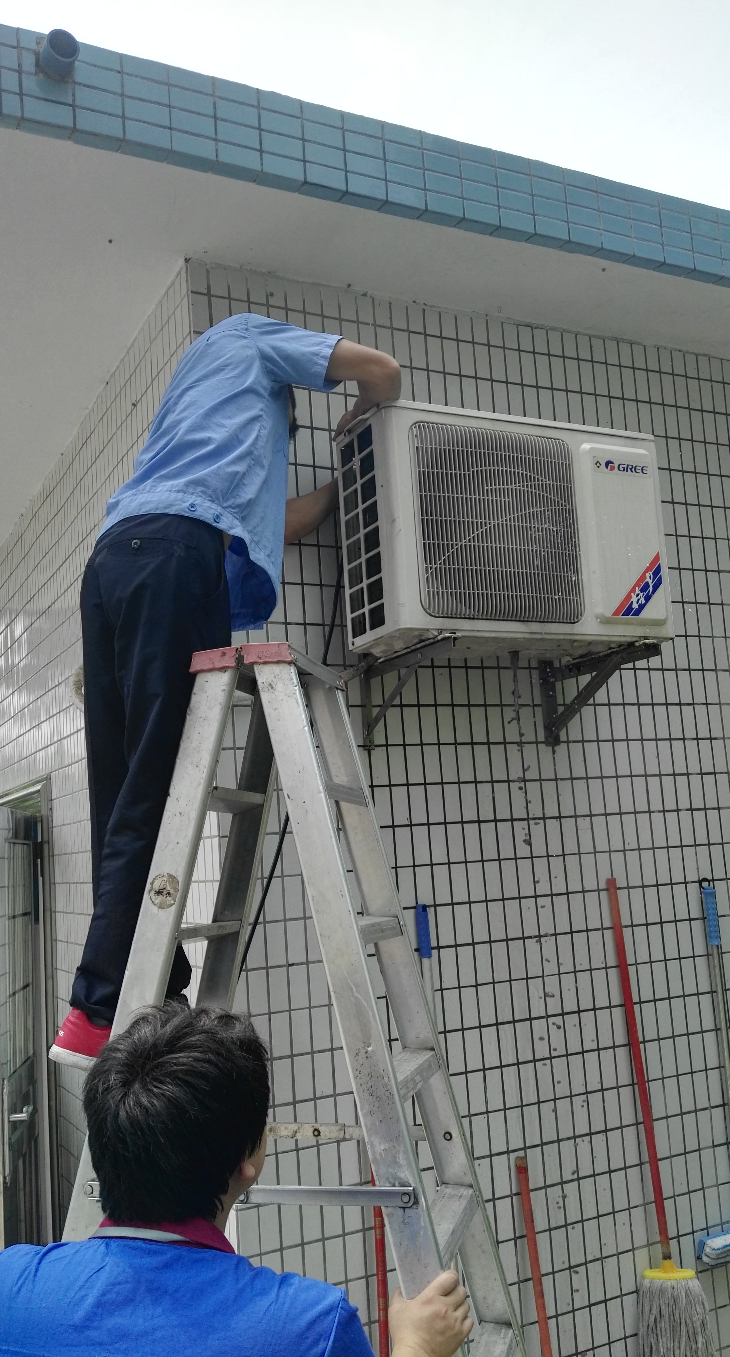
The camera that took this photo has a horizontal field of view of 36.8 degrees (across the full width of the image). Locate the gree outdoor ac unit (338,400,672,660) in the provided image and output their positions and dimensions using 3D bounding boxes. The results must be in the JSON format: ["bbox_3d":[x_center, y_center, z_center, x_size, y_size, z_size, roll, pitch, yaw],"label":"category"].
[{"bbox_3d":[0.358,-0.346,2.760,0.780,0.545,0.290,0,-9,-25],"label":"gree outdoor ac unit"}]

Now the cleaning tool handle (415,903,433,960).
[{"bbox_3d":[0.143,0.614,2.666,0.030,0.134,0.030,-5,-7,-1],"label":"cleaning tool handle"}]

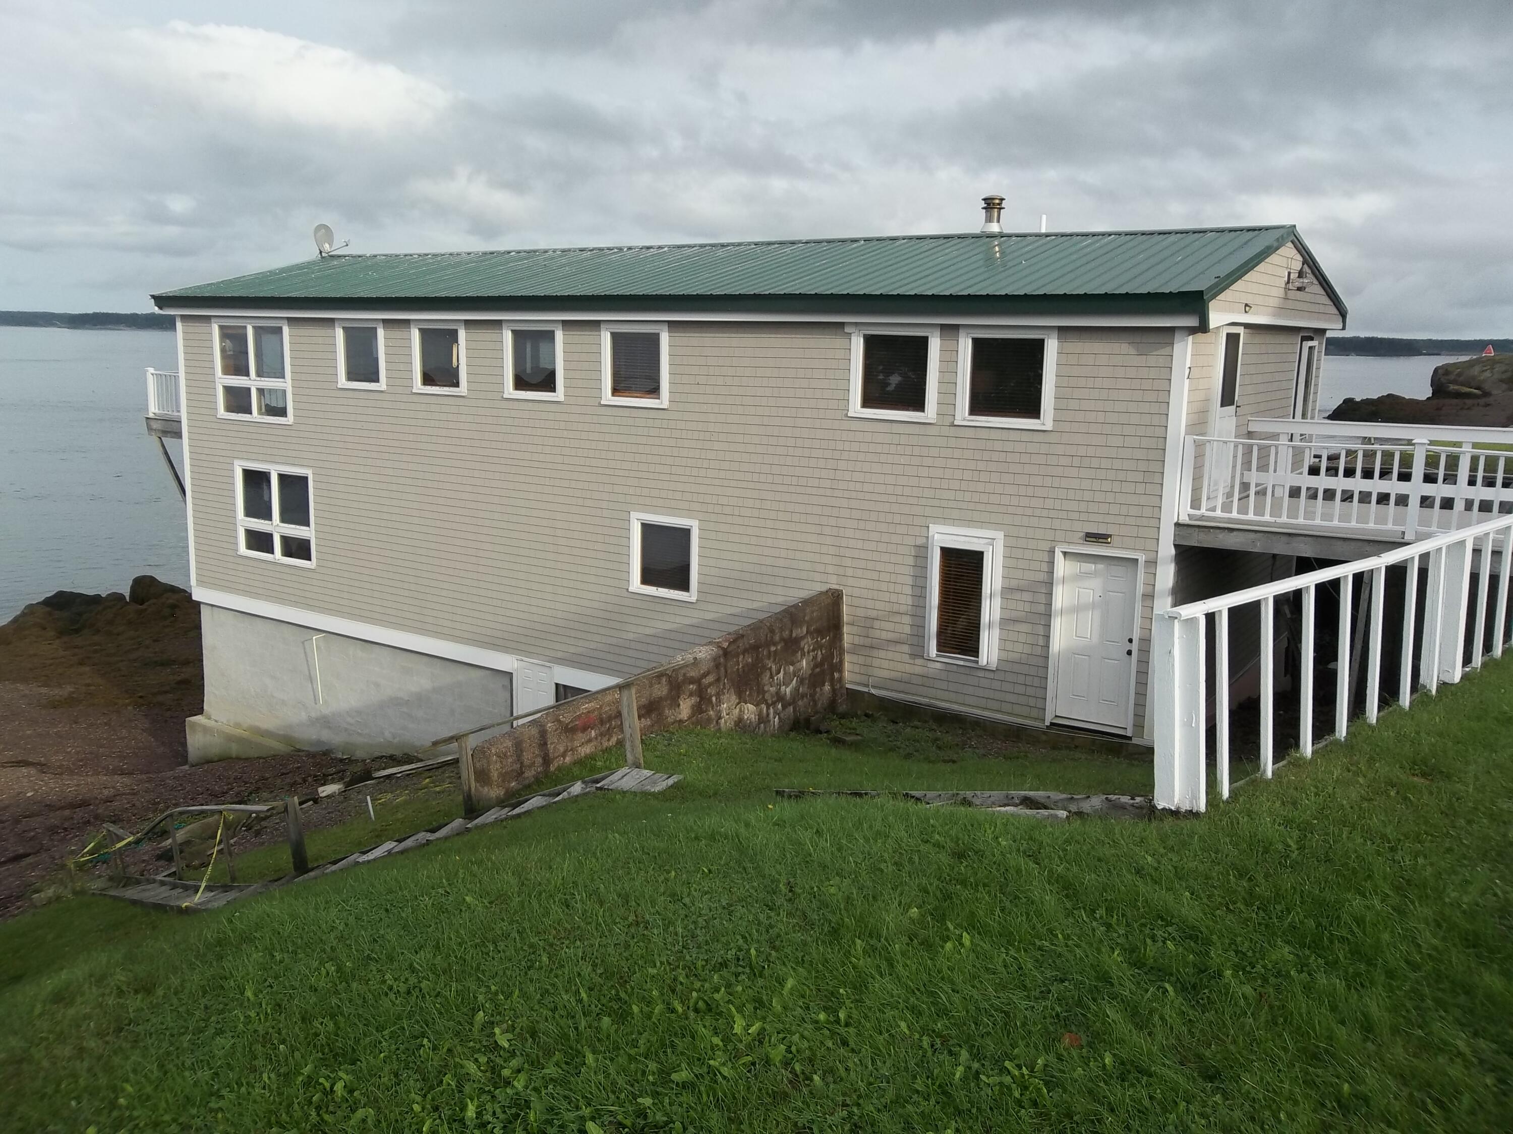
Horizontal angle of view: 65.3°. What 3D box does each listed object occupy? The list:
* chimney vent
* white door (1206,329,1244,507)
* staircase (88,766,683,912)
[{"bbox_3d":[3.647,-5.431,18.287,0.366,0.633,0.366,8,13,33],"label":"chimney vent"},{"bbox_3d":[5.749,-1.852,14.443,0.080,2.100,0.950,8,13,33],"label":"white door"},{"bbox_3d":[-3.485,2.533,10.919,5.622,1.420,0.800,1,11,3],"label":"staircase"}]

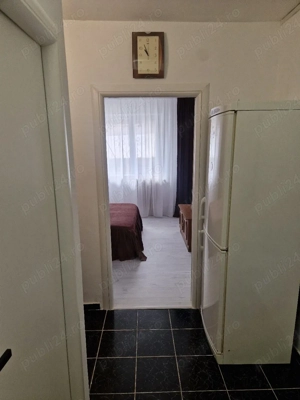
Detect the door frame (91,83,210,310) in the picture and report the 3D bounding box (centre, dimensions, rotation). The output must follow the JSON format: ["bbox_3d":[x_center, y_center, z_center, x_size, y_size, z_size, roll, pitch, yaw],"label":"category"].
[{"bbox_3d":[0.017,0.042,2.469,0.986,2.067,0.140,-1,11,-1],"label":"door frame"}]

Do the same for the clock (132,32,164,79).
[{"bbox_3d":[-0.010,-1.158,2.146,0.250,0.336,0.045,-1,11,-1],"label":"clock"}]

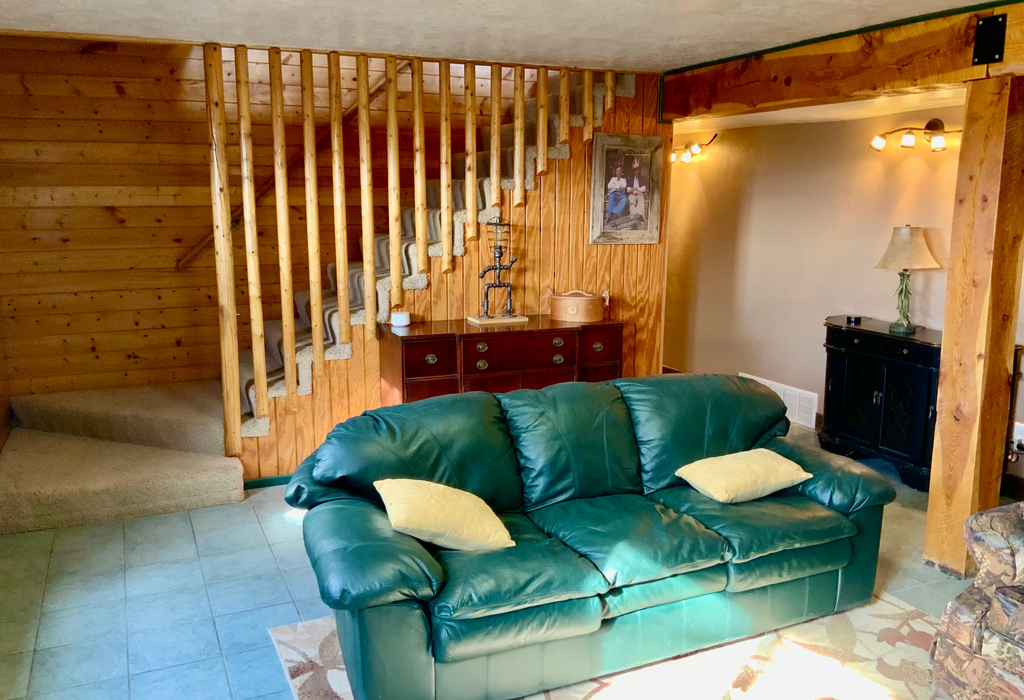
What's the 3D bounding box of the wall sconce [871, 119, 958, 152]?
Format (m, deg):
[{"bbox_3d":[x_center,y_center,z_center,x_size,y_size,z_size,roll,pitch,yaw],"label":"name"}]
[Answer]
[{"bbox_3d":[2.413,-1.262,5.029,0.182,0.192,0.727,-4,11,-24],"label":"wall sconce"}]

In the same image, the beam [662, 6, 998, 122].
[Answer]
[{"bbox_3d":[1.535,-1.432,4.508,0.202,0.293,2.293,-4,11,-24],"label":"beam"}]

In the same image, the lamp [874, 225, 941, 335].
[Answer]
[{"bbox_3d":[2.347,-0.422,5.087,0.267,0.633,0.267,-4,11,-24],"label":"lamp"}]

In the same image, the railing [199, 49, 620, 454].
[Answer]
[{"bbox_3d":[-0.453,-0.558,4.989,2.404,2.182,0.101,-4,11,-24],"label":"railing"}]

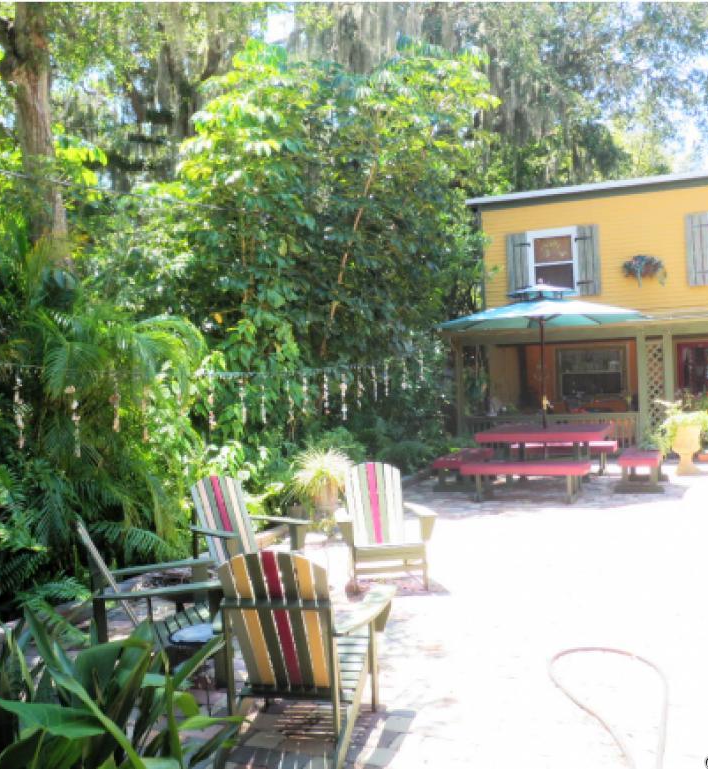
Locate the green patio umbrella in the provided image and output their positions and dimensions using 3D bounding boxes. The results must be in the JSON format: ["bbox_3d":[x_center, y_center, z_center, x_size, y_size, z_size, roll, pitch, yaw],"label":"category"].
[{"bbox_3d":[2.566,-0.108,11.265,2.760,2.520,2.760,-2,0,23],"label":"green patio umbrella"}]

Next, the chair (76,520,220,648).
[{"bbox_3d":[-1.128,1.156,4.485,0.839,0.894,0.751,-3,0,-16],"label":"chair"}]

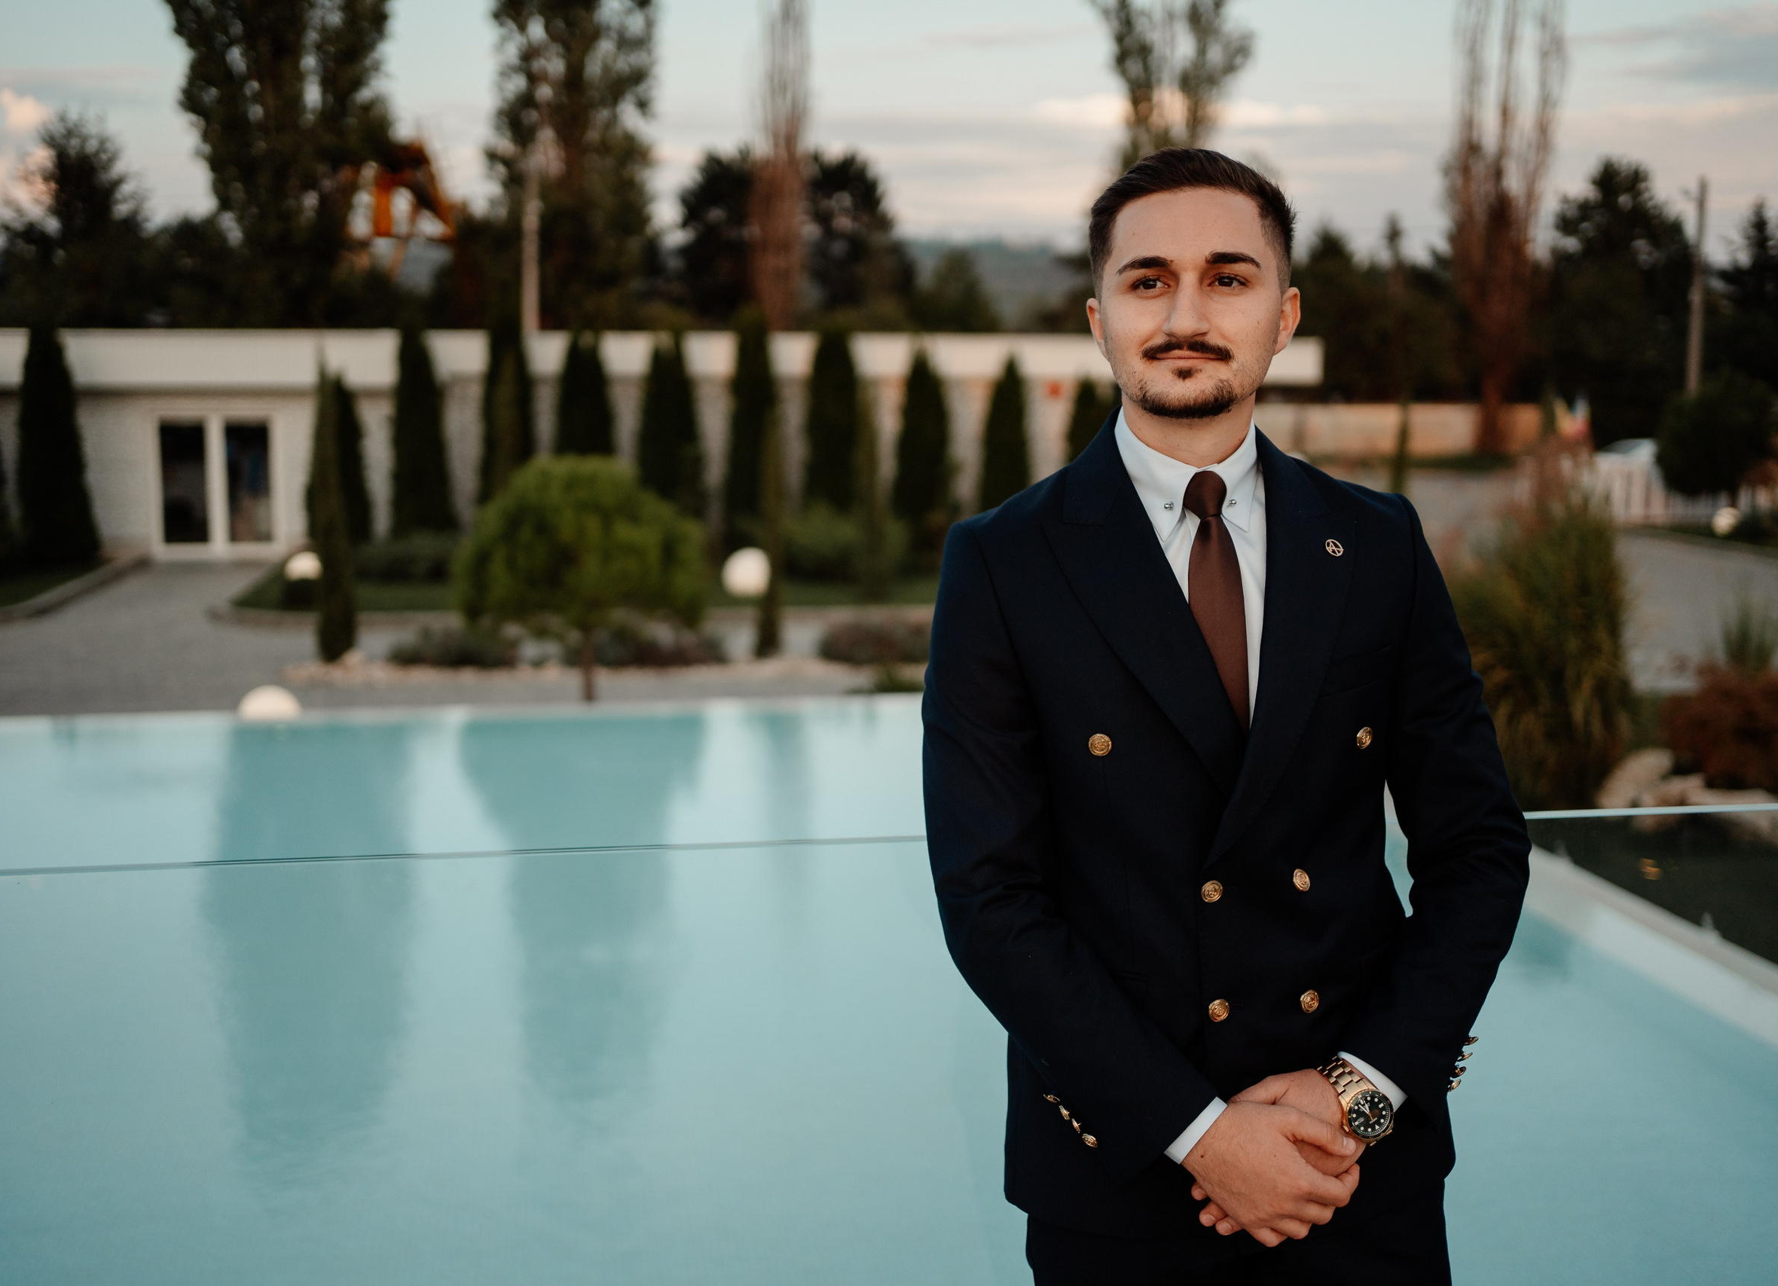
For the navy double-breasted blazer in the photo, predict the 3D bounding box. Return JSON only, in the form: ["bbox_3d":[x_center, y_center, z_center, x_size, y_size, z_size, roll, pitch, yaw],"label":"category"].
[{"bbox_3d":[0.299,0.166,1.670,0.550,0.730,0.340,-2,8,-14],"label":"navy double-breasted blazer"}]

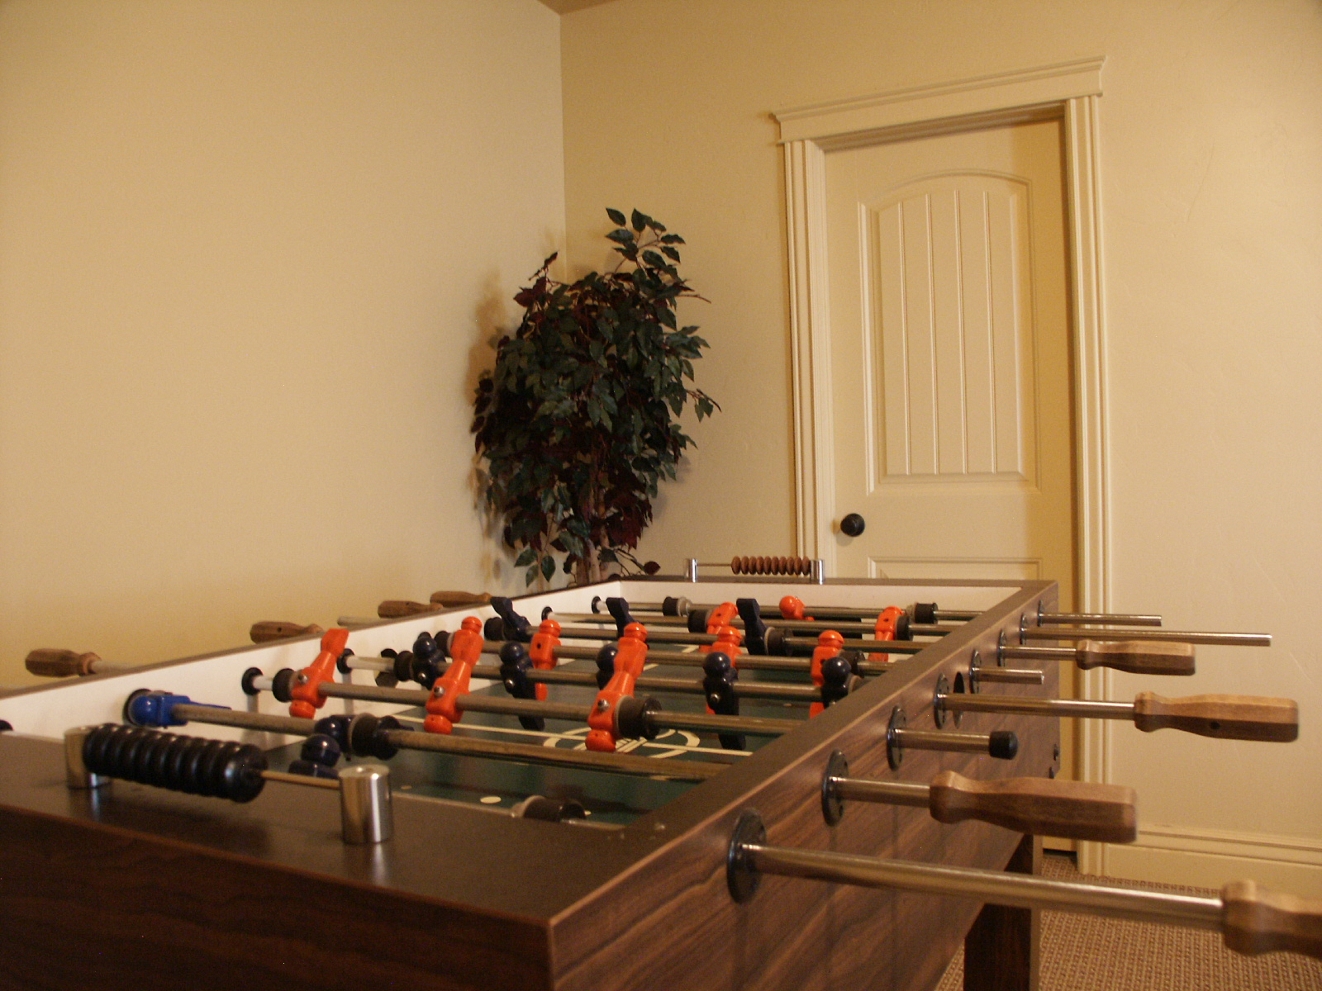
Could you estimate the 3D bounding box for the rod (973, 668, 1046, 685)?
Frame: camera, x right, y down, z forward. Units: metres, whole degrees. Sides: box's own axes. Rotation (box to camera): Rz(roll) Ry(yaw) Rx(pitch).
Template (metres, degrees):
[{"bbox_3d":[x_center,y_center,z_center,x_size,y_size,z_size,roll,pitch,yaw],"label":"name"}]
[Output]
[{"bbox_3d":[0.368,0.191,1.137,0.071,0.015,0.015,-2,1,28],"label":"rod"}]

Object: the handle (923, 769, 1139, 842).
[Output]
[{"bbox_3d":[0.237,0.200,0.686,0.129,0.036,0.036,-2,1,28],"label":"handle"}]

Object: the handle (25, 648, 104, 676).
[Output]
[{"bbox_3d":[-0.797,0.224,1.424,0.126,0.036,0.036,-1,1,31],"label":"handle"}]

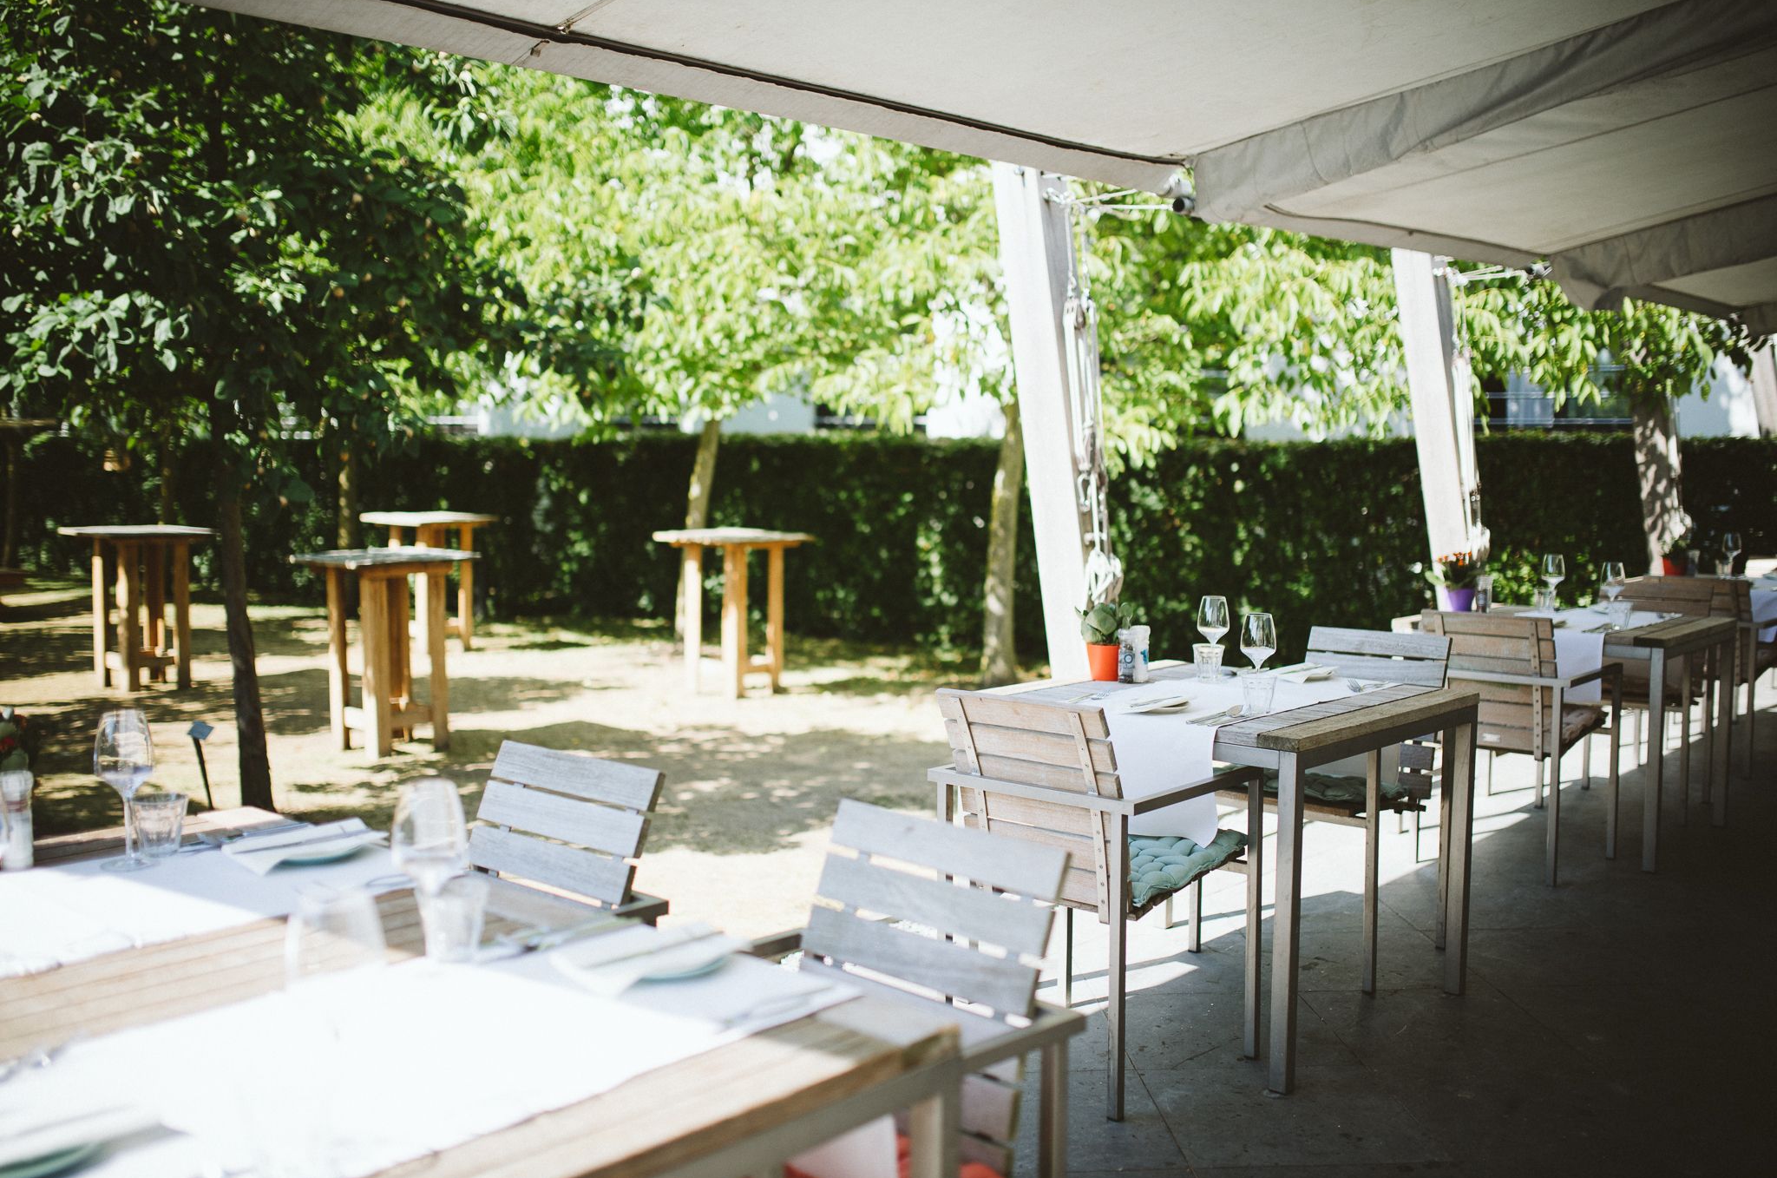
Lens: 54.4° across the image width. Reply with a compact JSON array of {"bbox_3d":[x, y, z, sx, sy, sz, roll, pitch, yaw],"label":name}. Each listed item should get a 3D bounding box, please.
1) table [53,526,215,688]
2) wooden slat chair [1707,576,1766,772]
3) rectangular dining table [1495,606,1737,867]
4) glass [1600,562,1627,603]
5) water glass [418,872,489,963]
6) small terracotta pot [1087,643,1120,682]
[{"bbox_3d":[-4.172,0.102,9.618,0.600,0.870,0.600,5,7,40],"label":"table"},{"bbox_3d":[3.477,0.341,7.355,0.537,0.828,0.563,5,7,40],"label":"wooden slat chair"},{"bbox_3d":[2.414,0.482,6.138,0.885,0.750,0.880,5,7,40],"label":"rectangular dining table"},{"bbox_3d":[2.509,0.017,5.969,0.085,0.208,0.085,5,7,40],"label":"glass"},{"bbox_3d":[-0.507,0.383,2.013,0.082,0.088,0.082,1,5,0],"label":"water glass"},{"bbox_3d":[0.549,0.185,4.418,0.084,0.088,0.084,1,5,0],"label":"small terracotta pot"}]

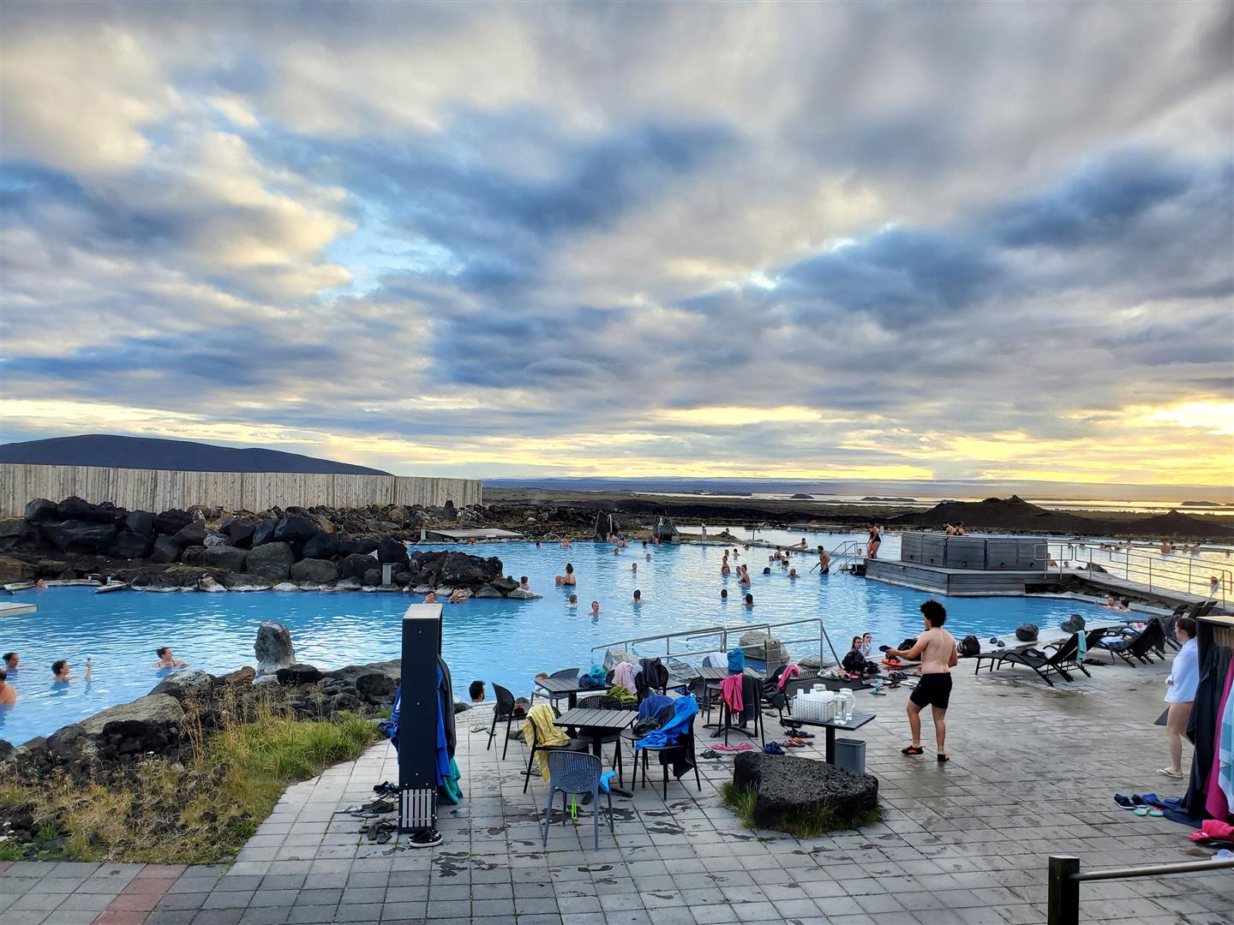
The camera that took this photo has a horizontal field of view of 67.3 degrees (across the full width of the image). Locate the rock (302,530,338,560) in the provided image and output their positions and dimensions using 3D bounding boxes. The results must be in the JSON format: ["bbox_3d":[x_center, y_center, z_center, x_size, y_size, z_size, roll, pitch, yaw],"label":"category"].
[{"bbox_3d":[-9.707,2.710,30.300,1.200,0.980,1.050,1,-1,-18],"label":"rock"}]

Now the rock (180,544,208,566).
[{"bbox_3d":[-12.848,2.841,28.136,0.830,0.650,0.750,1,-2,-24],"label":"rock"}]

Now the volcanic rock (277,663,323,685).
[{"bbox_3d":[-4.825,3.234,14.100,0.720,0.360,0.500,1,-2,-19],"label":"volcanic rock"}]

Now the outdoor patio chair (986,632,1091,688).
[{"bbox_3d":[6.659,3.095,15.201,0.630,0.870,1.920,2,-2,-43],"label":"outdoor patio chair"}]

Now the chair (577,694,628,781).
[{"bbox_3d":[-0.175,2.841,9.530,0.480,0.820,0.560,1,-1,-3],"label":"chair"}]

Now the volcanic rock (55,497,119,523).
[{"bbox_3d":[-19.551,1.784,34.300,2.350,1.020,1.400,2,-2,-30],"label":"volcanic rock"}]

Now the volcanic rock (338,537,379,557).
[{"bbox_3d":[-8.490,2.798,30.400,1.250,0.750,1.000,1,-1,-16],"label":"volcanic rock"}]

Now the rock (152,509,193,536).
[{"bbox_3d":[-15.328,2.080,32.000,1.350,0.950,1.100,1,-2,-26],"label":"rock"}]

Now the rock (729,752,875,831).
[{"bbox_3d":[1.808,3.099,8.750,1.270,0.410,1.000,1,-2,0],"label":"rock"}]

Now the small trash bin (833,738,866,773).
[{"bbox_3d":[2.470,3.156,9.850,0.310,0.400,0.220,0,-2,24],"label":"small trash bin"}]

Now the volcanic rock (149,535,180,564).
[{"bbox_3d":[-15.903,3.052,32.600,1.040,1.000,0.900,1,-2,-26],"label":"volcanic rock"}]

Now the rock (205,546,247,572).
[{"bbox_3d":[-11.852,2.910,28.134,1.290,0.800,0.910,1,-2,-23],"label":"rock"}]

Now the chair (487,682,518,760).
[{"bbox_3d":[-1.170,2.952,10.756,0.530,0.810,0.500,2,-2,-29],"label":"chair"}]

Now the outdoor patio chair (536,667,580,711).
[{"bbox_3d":[-0.722,2.864,11.293,0.500,0.810,0.550,2,-2,-37],"label":"outdoor patio chair"}]

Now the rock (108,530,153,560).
[{"bbox_3d":[-17.247,2.943,32.900,1.590,1.080,1.250,1,-2,-28],"label":"rock"}]

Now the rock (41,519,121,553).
[{"bbox_3d":[-18.250,2.507,31.500,2.550,1.200,1.500,1,-2,-30],"label":"rock"}]

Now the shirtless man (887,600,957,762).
[{"bbox_3d":[3.517,2.497,10.650,0.620,1.770,0.620,1,-2,-37],"label":"shirtless man"}]

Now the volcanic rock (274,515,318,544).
[{"bbox_3d":[-11.430,2.386,33.000,1.530,1.050,1.200,1,-1,-19],"label":"volcanic rock"}]

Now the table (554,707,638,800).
[{"bbox_3d":[-0.196,2.934,9.261,0.710,0.740,0.710,0,-2,12],"label":"table"}]

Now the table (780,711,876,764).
[{"bbox_3d":[2.113,2.884,9.203,0.715,0.730,0.650,0,-2,34],"label":"table"}]

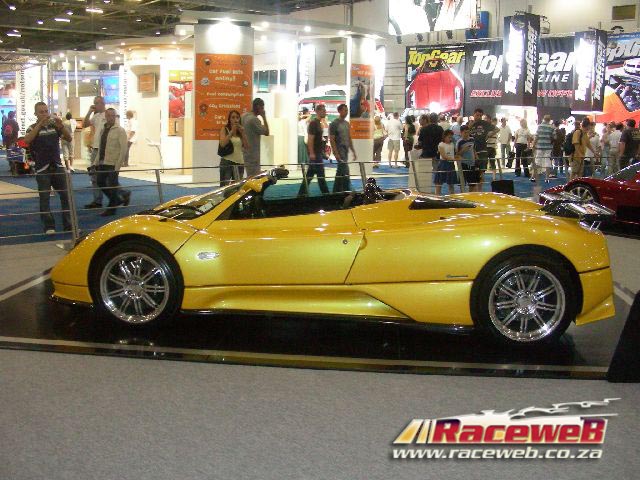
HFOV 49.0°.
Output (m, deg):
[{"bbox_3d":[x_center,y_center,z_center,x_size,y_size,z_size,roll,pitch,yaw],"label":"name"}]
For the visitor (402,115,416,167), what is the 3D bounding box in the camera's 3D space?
[{"bbox_3d":[2.928,-3.183,22.857,0.480,1.690,0.380,2,10,6],"label":"visitor"}]

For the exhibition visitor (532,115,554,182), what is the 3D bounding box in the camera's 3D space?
[{"bbox_3d":[6.010,-2.478,18.893,0.540,1.730,0.380,2,10,6],"label":"exhibition visitor"}]

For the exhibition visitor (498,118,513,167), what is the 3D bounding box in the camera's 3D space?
[{"bbox_3d":[6.298,-3.300,23.856,0.500,1.700,0.360,-1,10,-14],"label":"exhibition visitor"}]

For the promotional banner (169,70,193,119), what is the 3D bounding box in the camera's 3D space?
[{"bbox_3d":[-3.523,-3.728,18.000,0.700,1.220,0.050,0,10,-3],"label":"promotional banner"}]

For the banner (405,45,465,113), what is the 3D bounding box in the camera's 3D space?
[{"bbox_3d":[4.423,-6.123,27.142,2.791,2.684,0.100,10,13,43],"label":"banner"}]

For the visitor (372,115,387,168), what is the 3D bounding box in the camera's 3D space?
[{"bbox_3d":[1.936,-3.196,22.858,0.500,1.680,0.400,5,10,20],"label":"visitor"}]

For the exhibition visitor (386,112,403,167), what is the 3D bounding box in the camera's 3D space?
[{"bbox_3d":[2.524,-3.419,23.804,0.520,1.740,0.340,1,10,3],"label":"exhibition visitor"}]

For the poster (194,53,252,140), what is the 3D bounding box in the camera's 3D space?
[{"bbox_3d":[-2.077,-3.104,15.200,1.230,1.900,0.050,0,10,-7],"label":"poster"}]

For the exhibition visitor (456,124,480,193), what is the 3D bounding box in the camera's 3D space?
[{"bbox_3d":[2.729,-1.357,12.999,0.460,1.490,0.300,0,10,-6],"label":"exhibition visitor"}]

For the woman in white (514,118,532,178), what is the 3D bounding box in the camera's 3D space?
[{"bbox_3d":[5.879,-2.698,20.397,0.500,1.630,0.320,2,10,6],"label":"woman in white"}]

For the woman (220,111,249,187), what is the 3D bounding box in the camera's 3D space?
[{"bbox_3d":[-1.448,-1.328,11.761,0.500,1.640,0.420,0,10,-8],"label":"woman"}]

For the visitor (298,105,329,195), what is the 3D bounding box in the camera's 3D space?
[{"bbox_3d":[-0.115,-1.676,13.447,0.600,1.800,0.520,2,10,6],"label":"visitor"}]

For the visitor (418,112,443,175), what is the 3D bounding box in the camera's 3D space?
[{"bbox_3d":[2.202,-1.667,14.001,0.520,1.730,0.360,-2,11,-18],"label":"visitor"}]

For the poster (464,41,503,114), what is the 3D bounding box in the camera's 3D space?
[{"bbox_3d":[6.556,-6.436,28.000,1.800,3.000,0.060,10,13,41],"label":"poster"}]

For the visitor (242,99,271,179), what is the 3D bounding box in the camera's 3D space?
[{"bbox_3d":[-0.949,-1.151,10.502,0.500,1.840,0.420,10,13,40],"label":"visitor"}]

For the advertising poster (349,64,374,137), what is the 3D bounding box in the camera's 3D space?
[{"bbox_3d":[1.181,-3.849,19.527,0.695,2.011,0.100,2,10,6],"label":"advertising poster"}]

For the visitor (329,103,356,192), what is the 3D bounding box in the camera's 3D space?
[{"bbox_3d":[0.368,-1.282,11.501,0.450,1.790,0.500,8,13,36],"label":"visitor"}]

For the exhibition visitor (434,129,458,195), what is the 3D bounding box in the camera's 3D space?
[{"bbox_3d":[2.329,-1.317,12.884,0.420,1.370,0.340,-4,11,-27],"label":"exhibition visitor"}]

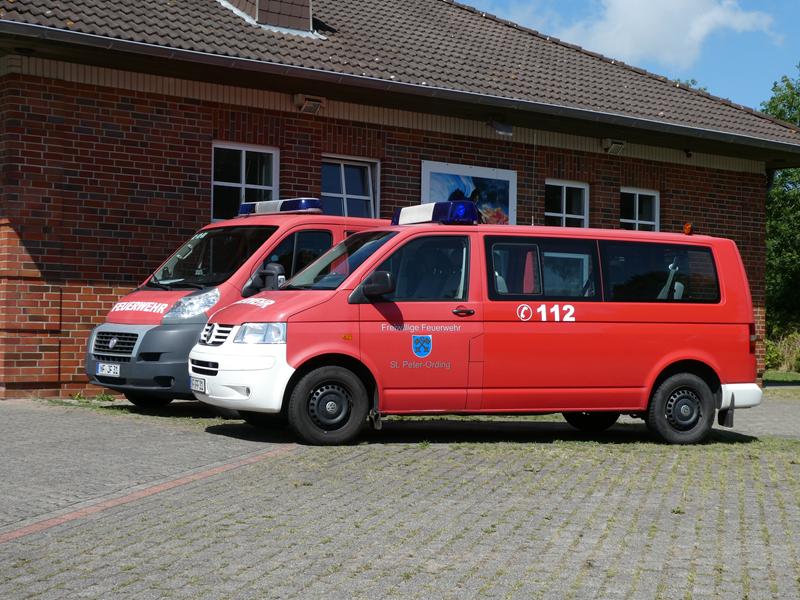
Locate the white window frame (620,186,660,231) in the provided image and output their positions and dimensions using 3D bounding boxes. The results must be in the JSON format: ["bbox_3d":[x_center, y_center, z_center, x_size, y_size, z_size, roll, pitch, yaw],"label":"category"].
[{"bbox_3d":[3.758,-1.222,20.928,1.010,1.030,0.100,2,-1,-37],"label":"white window frame"}]

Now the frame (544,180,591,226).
[{"bbox_3d":[2.480,-1.265,19.965,1.010,1.030,0.100,2,-1,-37],"label":"frame"}]

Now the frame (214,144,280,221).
[{"bbox_3d":[-1.973,-1.418,16.610,1.010,1.030,0.100,2,-1,-37],"label":"frame"}]

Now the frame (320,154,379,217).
[{"bbox_3d":[-0.701,-1.374,17.568,1.010,1.030,0.100,2,-1,-37],"label":"frame"}]

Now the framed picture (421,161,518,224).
[{"bbox_3d":[1.025,-1.307,18.621,1.770,1.180,0.050,2,-3,-37],"label":"framed picture"}]

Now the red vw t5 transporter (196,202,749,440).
[{"bbox_3d":[0.751,0.217,12.153,5.290,2.110,1.950,2,-1,-22],"label":"red vw t5 transporter"}]

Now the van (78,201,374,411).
[{"bbox_3d":[-0.944,0.092,14.826,5.000,2.340,2.090,2,-1,-38],"label":"van"}]

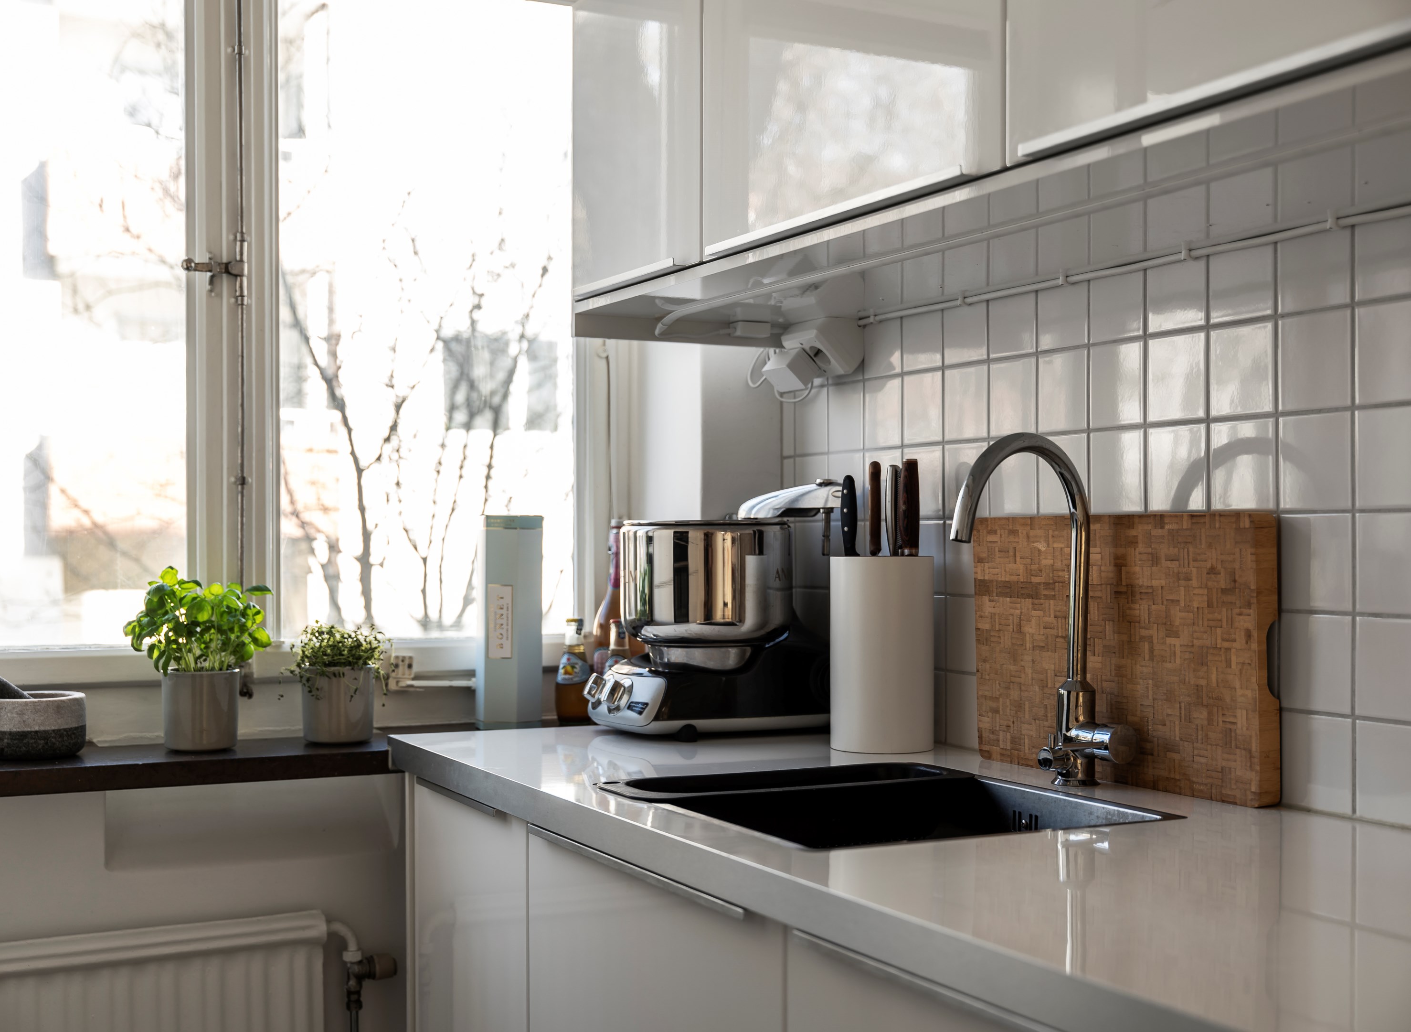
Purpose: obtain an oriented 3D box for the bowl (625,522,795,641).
[{"bbox_3d":[0.003,0.094,2.446,0.244,0.171,0.244,0,-1,0],"label":"bowl"}]

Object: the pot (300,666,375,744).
[{"bbox_3d":[-0.535,0.272,2.497,0.105,0.105,0.105,0,-1,0],"label":"pot"}]

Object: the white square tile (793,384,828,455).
[{"bbox_3d":[0.160,-0.143,2.611,0.008,0.098,0.096,1,-1,-27],"label":"white square tile"}]

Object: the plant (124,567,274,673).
[{"bbox_3d":[-0.706,0.145,2.398,0.197,0.147,0.177,1,-1,-27],"label":"plant"}]

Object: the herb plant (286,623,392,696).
[{"bbox_3d":[-0.532,0.208,2.498,0.148,0.105,0.136,1,-1,-27],"label":"herb plant"}]

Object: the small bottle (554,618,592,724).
[{"bbox_3d":[-0.205,0.245,2.718,0.061,0.166,0.061,0,-1,0],"label":"small bottle"}]

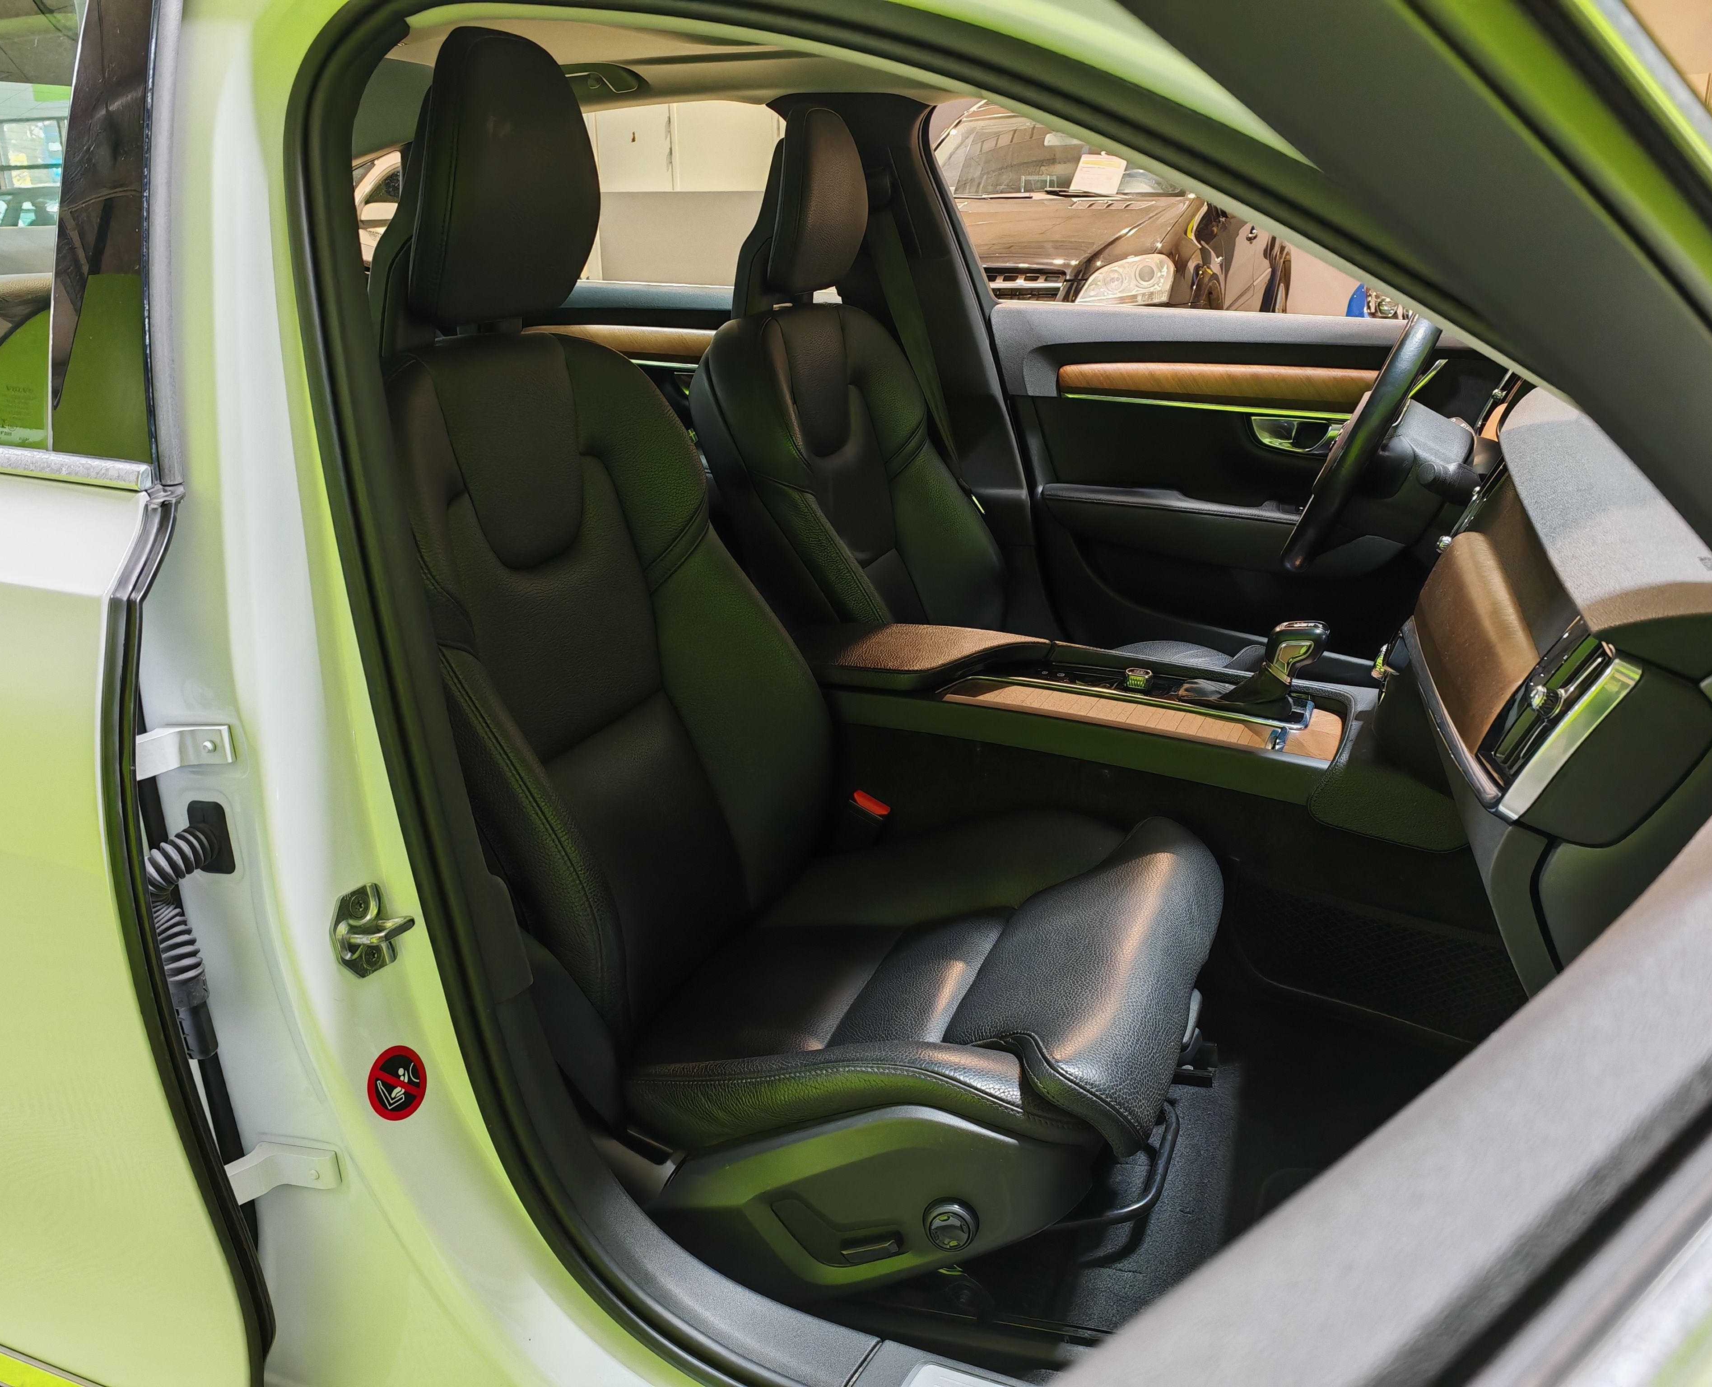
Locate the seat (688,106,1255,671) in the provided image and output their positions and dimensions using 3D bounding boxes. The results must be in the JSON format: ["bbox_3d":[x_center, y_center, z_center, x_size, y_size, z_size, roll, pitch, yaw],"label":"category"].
[{"bbox_3d":[0.176,-0.277,1.865,0.700,0.910,0.530,6,18,18],"label":"seat"}]

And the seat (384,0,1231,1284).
[{"bbox_3d":[-0.057,-0.070,1.188,0.720,0.910,0.530,6,18,18],"label":"seat"}]

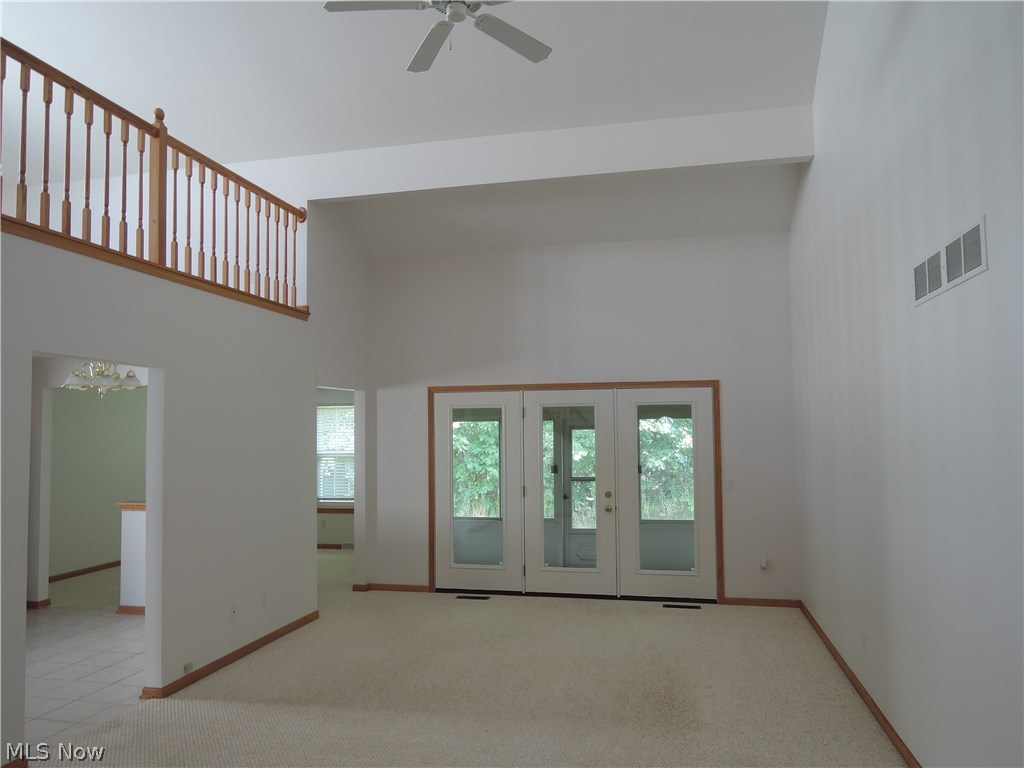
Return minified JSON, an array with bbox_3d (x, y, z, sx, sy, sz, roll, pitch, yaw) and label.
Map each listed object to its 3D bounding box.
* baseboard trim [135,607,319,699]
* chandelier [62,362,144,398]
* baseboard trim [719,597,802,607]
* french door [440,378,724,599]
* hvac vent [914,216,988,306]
[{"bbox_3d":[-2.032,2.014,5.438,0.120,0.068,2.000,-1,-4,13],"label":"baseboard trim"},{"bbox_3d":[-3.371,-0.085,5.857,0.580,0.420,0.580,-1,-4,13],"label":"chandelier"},{"bbox_3d":[2.327,2.051,6.668,0.717,0.068,0.018,-1,-4,13],"label":"baseboard trim"},{"bbox_3d":[0.574,1.066,7.159,2.873,2.057,0.100,-1,-4,13],"label":"french door"},{"bbox_3d":[1.772,-0.480,2.899,0.020,0.203,0.810,-1,-4,13],"label":"hvac vent"}]

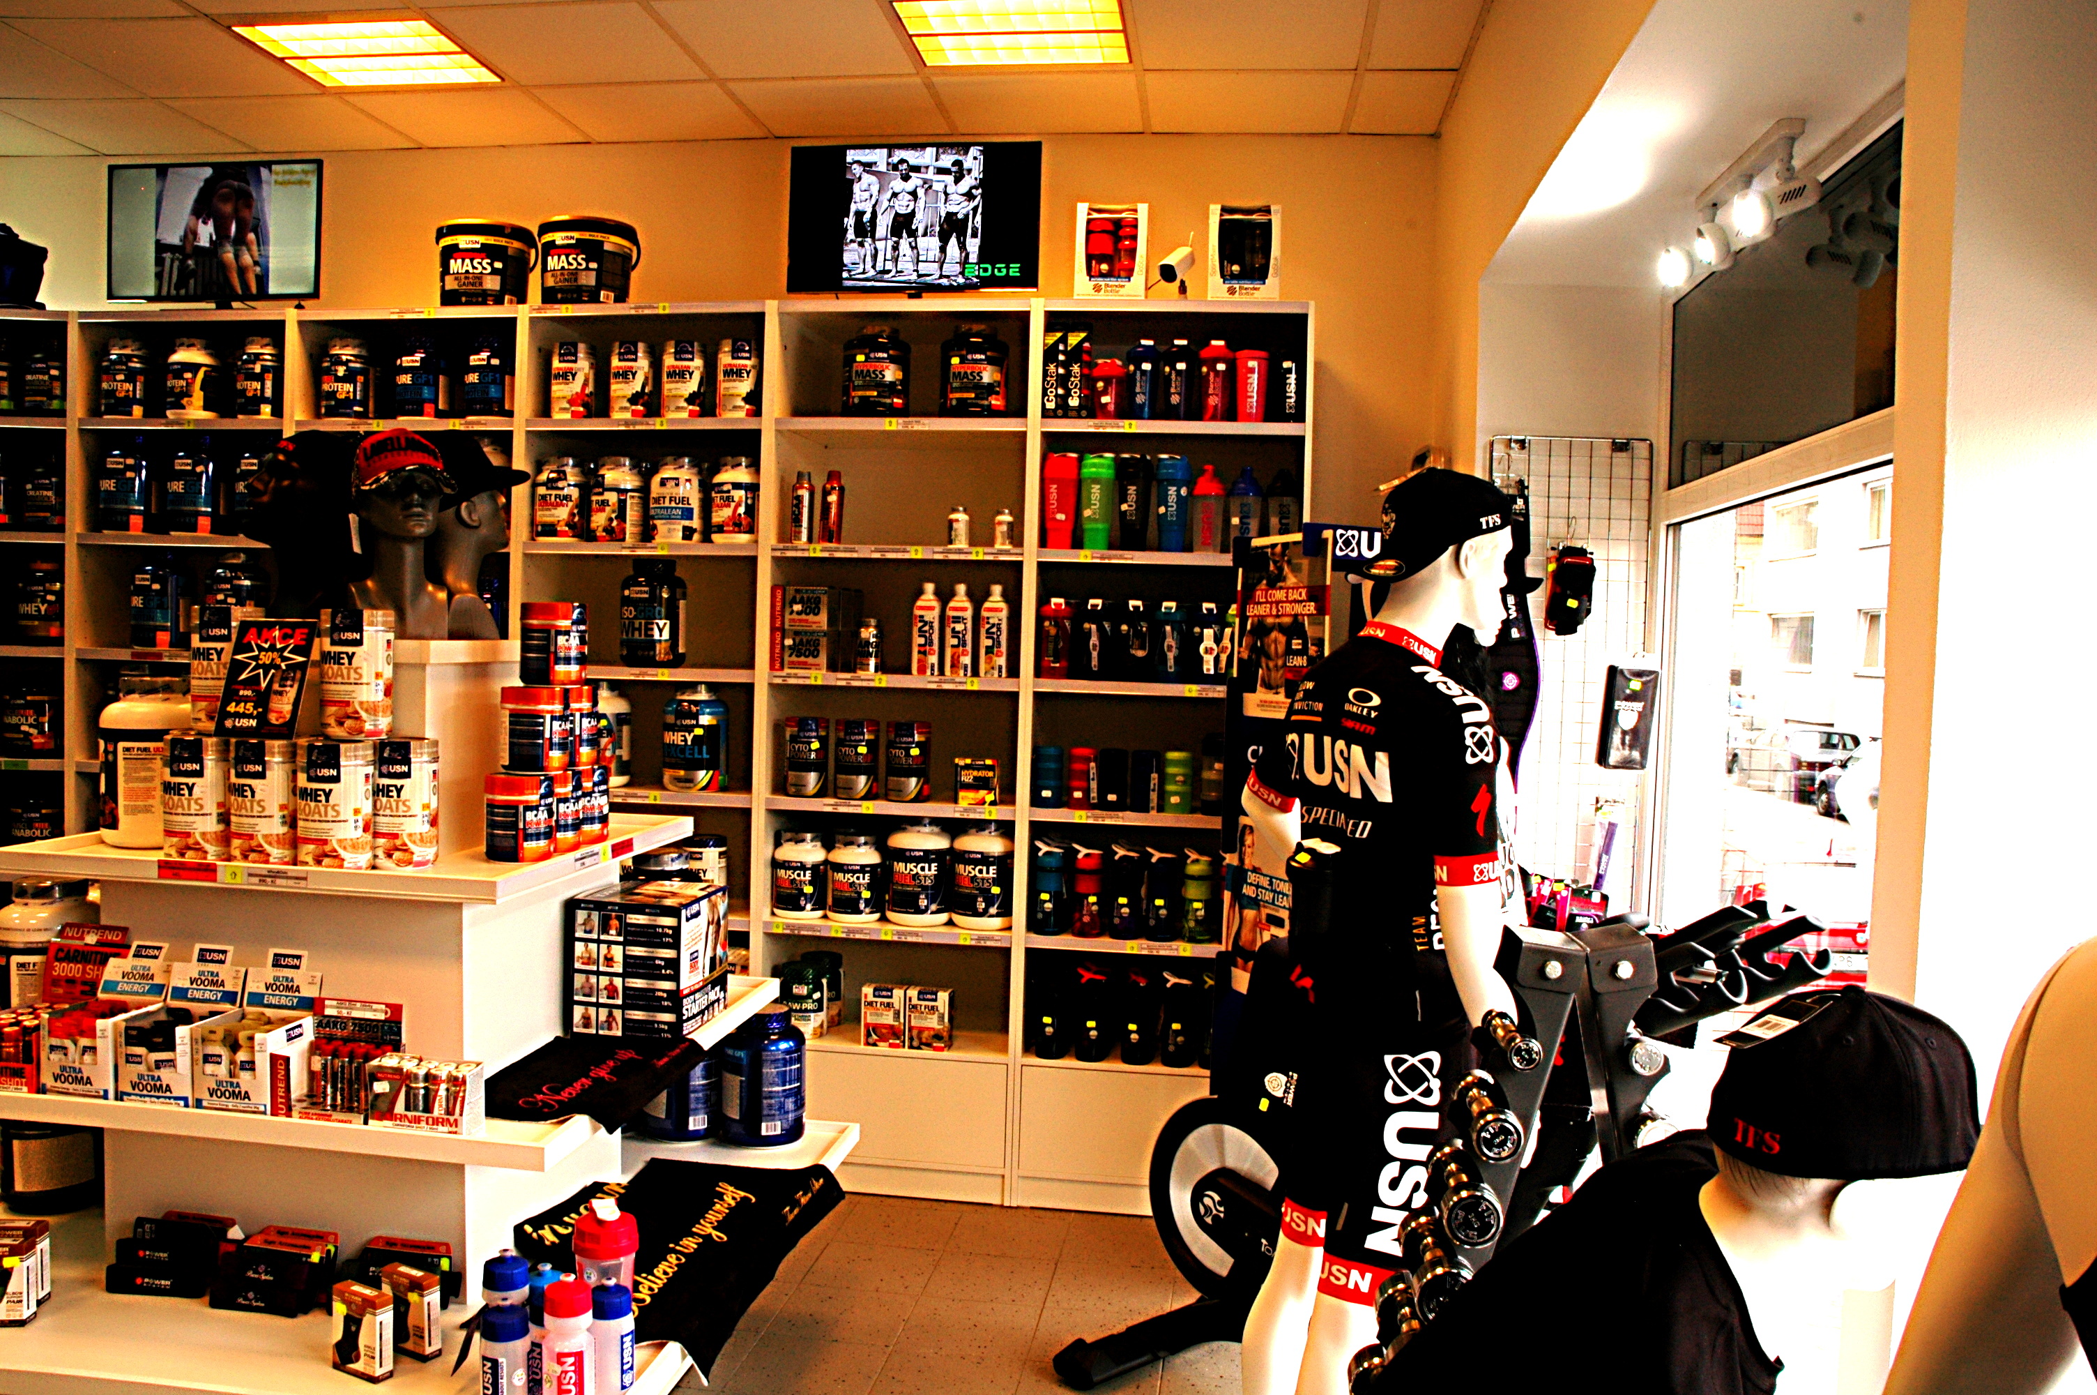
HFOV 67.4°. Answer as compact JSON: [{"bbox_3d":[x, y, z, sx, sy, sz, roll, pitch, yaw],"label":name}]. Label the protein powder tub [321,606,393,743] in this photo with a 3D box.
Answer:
[{"bbox_3d":[-1.209,-0.042,2.750,0.120,0.220,0.120,2,2,0],"label":"protein powder tub"}]

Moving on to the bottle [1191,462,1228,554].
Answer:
[{"bbox_3d":[0.451,-0.527,4.394,0.097,0.243,0.097,2,2,8],"label":"bottle"}]

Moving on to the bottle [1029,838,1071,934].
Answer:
[{"bbox_3d":[0.007,0.566,4.683,0.102,0.277,0.100,2,3,6],"label":"bottle"}]

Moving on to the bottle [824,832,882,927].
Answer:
[{"bbox_3d":[-0.573,0.527,4.600,0.162,0.258,0.162,2,2,8],"label":"bottle"}]

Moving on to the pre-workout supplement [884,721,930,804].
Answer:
[{"bbox_3d":[-0.423,0.194,4.759,0.131,0.234,0.131,2,3,4],"label":"pre-workout supplement"}]

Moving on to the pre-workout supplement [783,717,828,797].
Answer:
[{"bbox_3d":[-0.703,0.172,4.542,0.129,0.225,0.129,2,2,-2],"label":"pre-workout supplement"}]

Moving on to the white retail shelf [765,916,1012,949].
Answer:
[{"bbox_3d":[-0.438,0.672,4.671,0.724,0.036,0.346,2,2,8],"label":"white retail shelf"}]

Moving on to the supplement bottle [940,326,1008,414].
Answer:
[{"bbox_3d":[-0.219,-0.967,4.717,0.197,0.272,0.197,2,3,-3],"label":"supplement bottle"}]

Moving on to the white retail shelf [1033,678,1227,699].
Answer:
[{"bbox_3d":[0.347,-0.028,4.688,0.765,0.037,0.262,2,3,7],"label":"white retail shelf"}]

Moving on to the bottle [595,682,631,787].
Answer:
[{"bbox_3d":[-1.355,0.118,4.748,0.180,0.295,0.180,2,2,8],"label":"bottle"}]

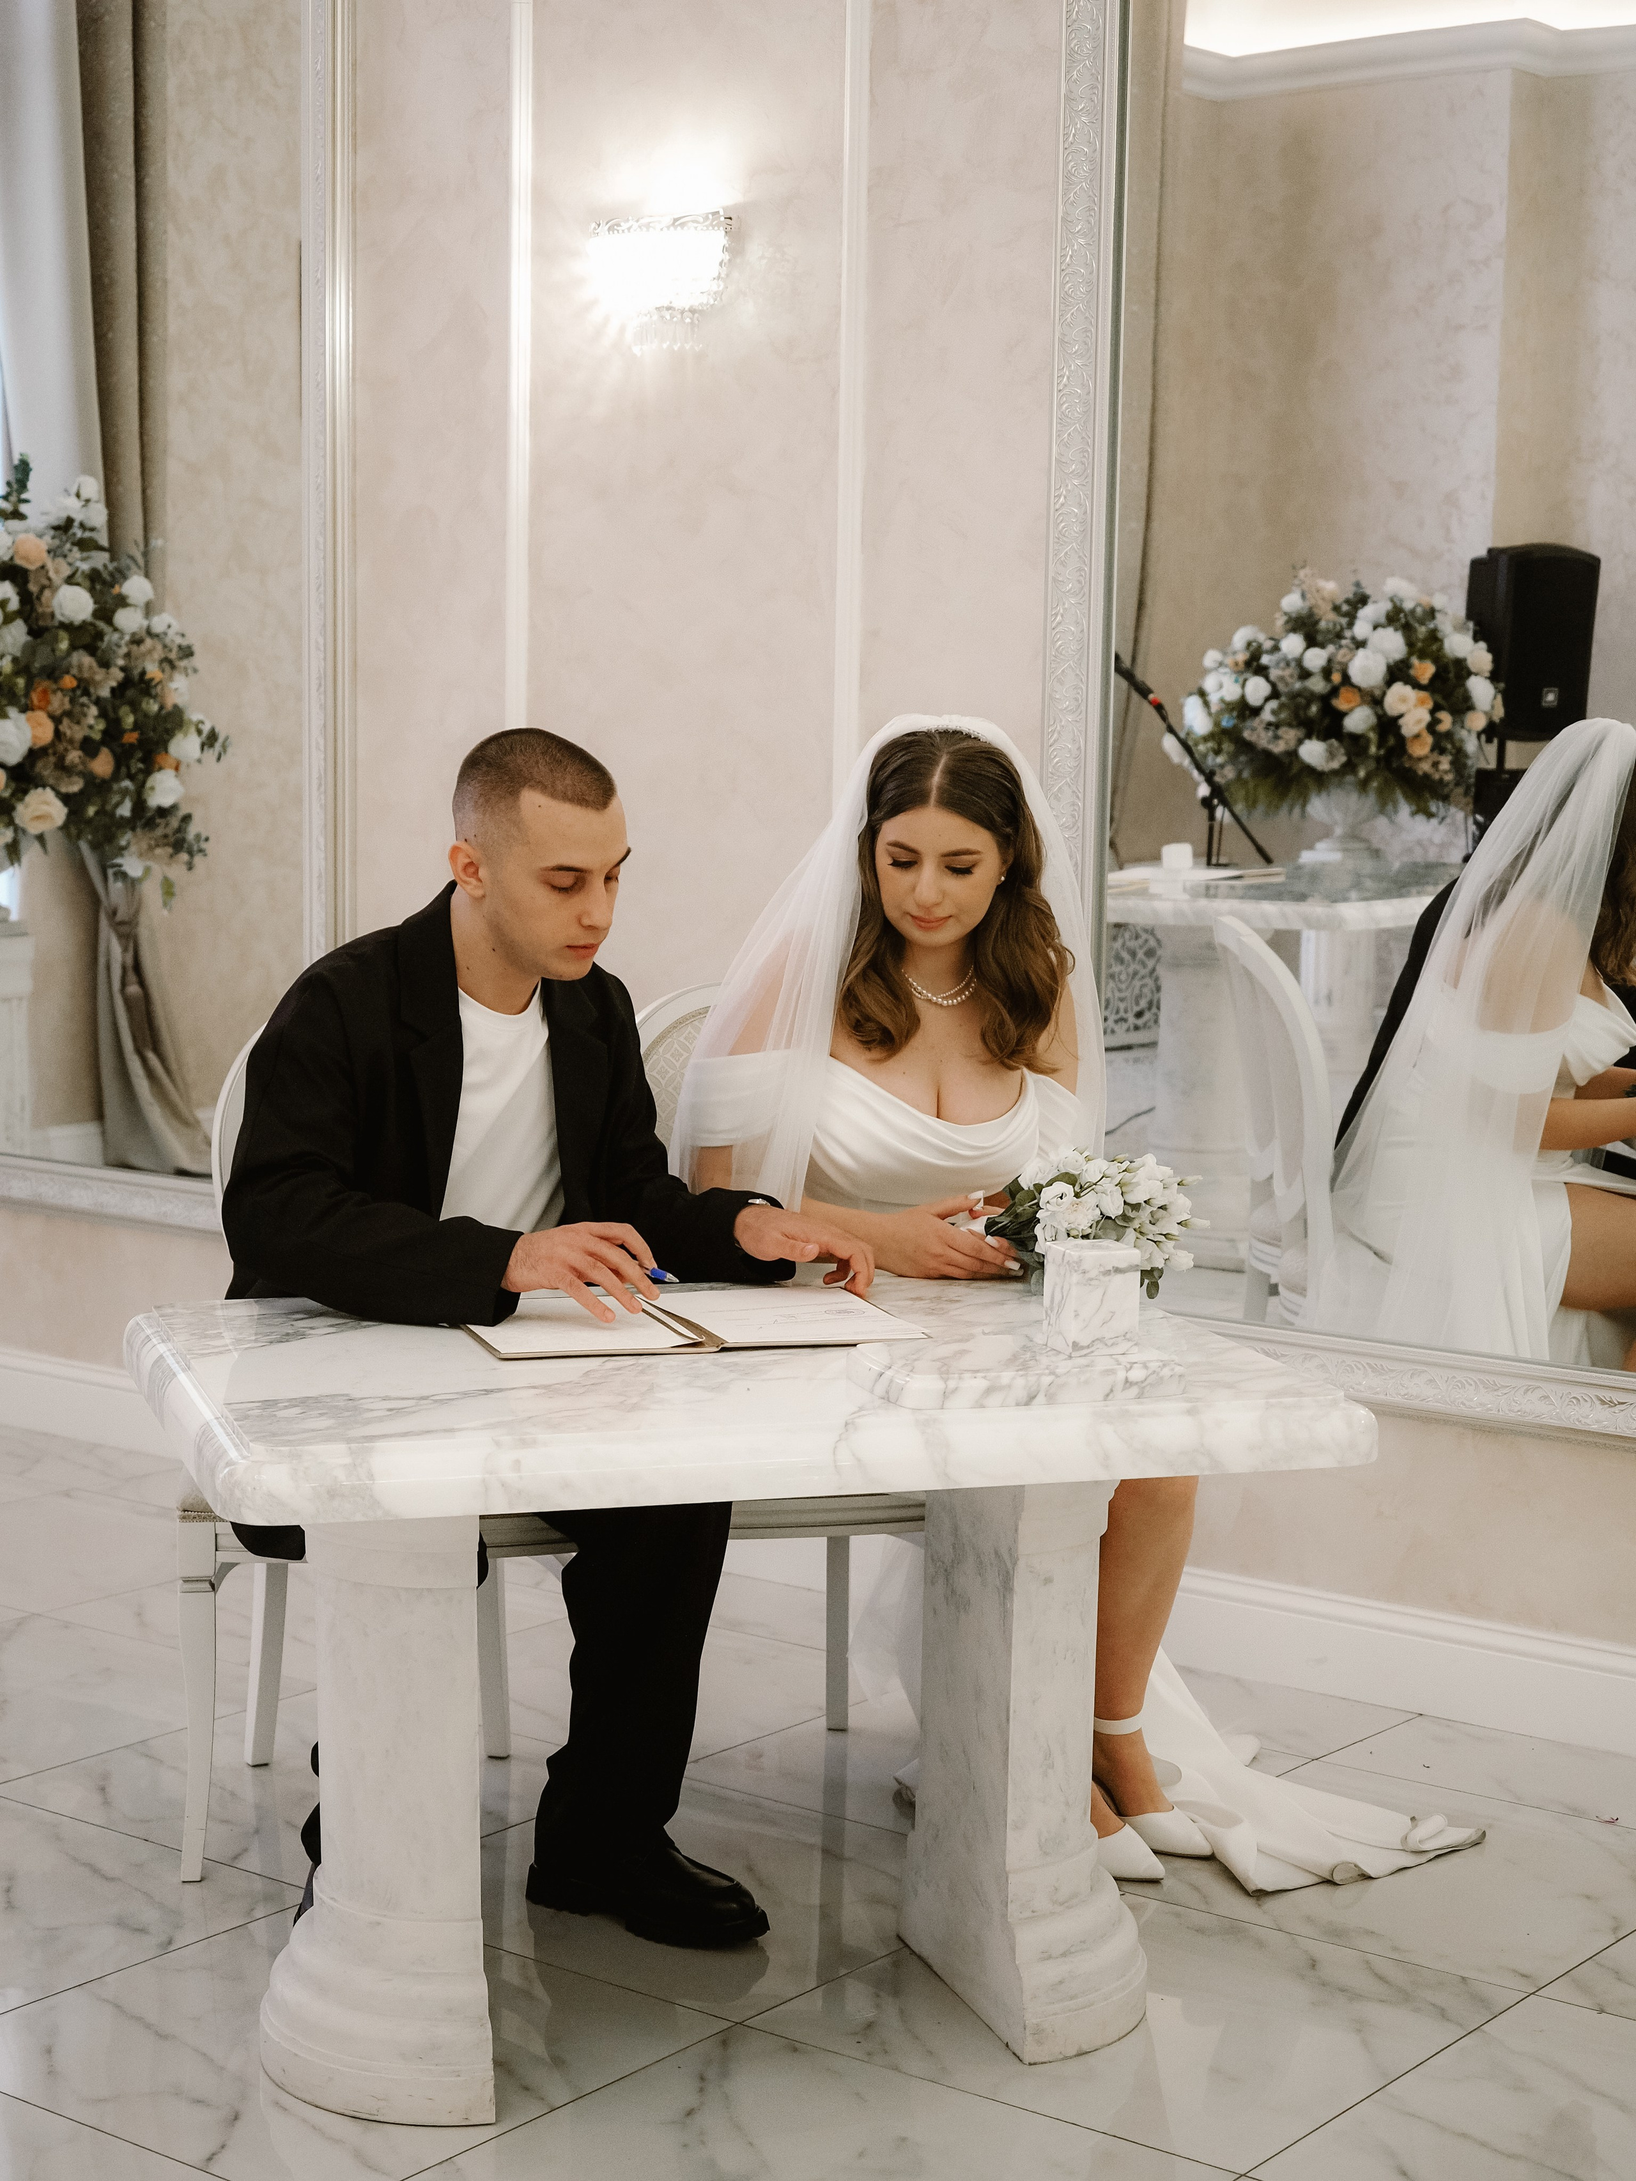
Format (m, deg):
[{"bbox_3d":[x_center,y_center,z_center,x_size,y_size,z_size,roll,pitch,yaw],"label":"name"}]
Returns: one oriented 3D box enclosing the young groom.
[{"bbox_3d":[-0.343,0.243,4.026,0.620,1.315,0.750,-2,7,-22],"label":"young groom"}]

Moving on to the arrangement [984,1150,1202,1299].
[{"bbox_3d":[0.302,0.147,3.870,0.230,0.160,0.190,-1,7,-15],"label":"arrangement"}]

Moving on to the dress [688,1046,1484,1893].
[{"bbox_3d":[0.299,0.407,4.316,0.900,0.950,0.740,-1,7,-15],"label":"dress"}]

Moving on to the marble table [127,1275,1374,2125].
[{"bbox_3d":[-0.105,0.607,3.579,1.120,0.705,0.815,-1,7,-17],"label":"marble table"}]

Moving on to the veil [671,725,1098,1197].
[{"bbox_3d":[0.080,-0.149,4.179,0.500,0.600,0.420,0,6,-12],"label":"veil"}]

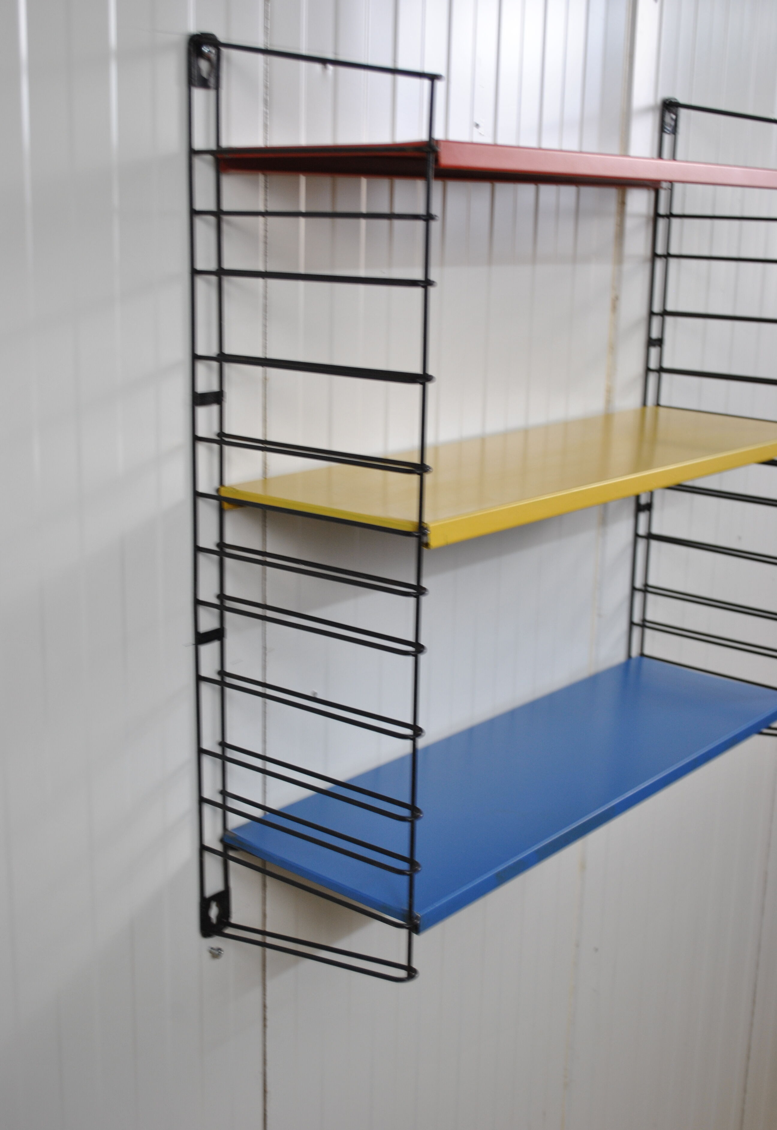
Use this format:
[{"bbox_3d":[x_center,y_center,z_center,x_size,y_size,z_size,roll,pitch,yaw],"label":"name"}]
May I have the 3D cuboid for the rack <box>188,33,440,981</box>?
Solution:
[{"bbox_3d":[-0.055,-0.019,1.030,0.211,0.680,0.030,12,17,38],"label":"rack"}]

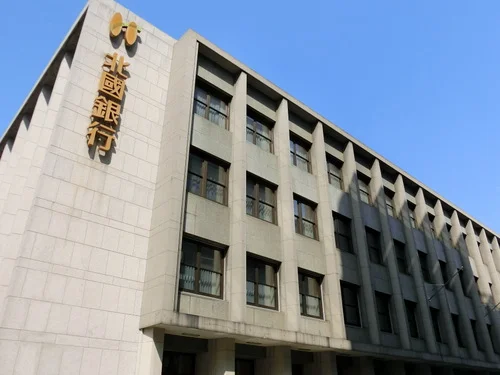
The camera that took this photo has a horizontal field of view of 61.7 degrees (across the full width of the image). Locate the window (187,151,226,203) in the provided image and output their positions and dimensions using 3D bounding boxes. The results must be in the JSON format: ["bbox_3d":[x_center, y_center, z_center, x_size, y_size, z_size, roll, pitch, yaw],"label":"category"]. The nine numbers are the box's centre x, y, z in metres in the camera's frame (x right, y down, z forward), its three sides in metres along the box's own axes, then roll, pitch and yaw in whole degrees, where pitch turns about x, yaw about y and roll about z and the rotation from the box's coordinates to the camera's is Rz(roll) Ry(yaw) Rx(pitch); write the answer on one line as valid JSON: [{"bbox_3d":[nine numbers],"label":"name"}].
[{"bbox_3d":[-1.682,-0.294,15.812,2.047,1.953,0.168,24,-37,-36],"label":"window"}]

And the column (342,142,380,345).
[{"bbox_3d":[5.823,2.423,22.380,0.400,11.355,0.533,23,-36,-37],"label":"column"}]

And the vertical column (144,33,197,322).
[{"bbox_3d":[-2.718,-1.167,14.947,0.483,11.728,1.102,24,-37,-36],"label":"vertical column"}]

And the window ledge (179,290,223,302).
[{"bbox_3d":[-1.728,3.712,14.336,2.375,0.122,0.289,23,-36,-37],"label":"window ledge"}]

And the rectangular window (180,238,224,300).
[{"bbox_3d":[-1.837,2.829,14.912,2.331,1.976,0.189,23,-36,-37],"label":"rectangular window"}]

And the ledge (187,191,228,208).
[{"bbox_3d":[-1.725,0.524,16.001,2.375,0.144,0.289,23,-36,-37],"label":"ledge"}]

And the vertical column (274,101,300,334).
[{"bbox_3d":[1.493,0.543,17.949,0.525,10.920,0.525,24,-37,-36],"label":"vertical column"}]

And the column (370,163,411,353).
[{"bbox_3d":[7.909,3.325,24.103,0.400,11.355,0.533,23,-36,-37],"label":"column"}]

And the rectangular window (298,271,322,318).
[{"bbox_3d":[2.235,4.453,17.260,2.047,1.932,0.168,24,-37,-36],"label":"rectangular window"}]

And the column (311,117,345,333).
[{"bbox_3d":[3.737,1.521,20.658,0.400,11.355,0.533,23,-36,-37],"label":"column"}]

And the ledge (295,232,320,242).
[{"bbox_3d":[2.312,2.202,18.311,2.058,0.084,0.283,24,-37,-36],"label":"ledge"}]

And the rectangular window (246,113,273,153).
[{"bbox_3d":[0.264,-2.680,19.993,2.331,1.998,0.189,23,-36,-37],"label":"rectangular window"}]

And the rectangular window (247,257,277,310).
[{"bbox_3d":[0.250,3.731,16.635,2.331,1.976,0.189,23,-36,-37],"label":"rectangular window"}]

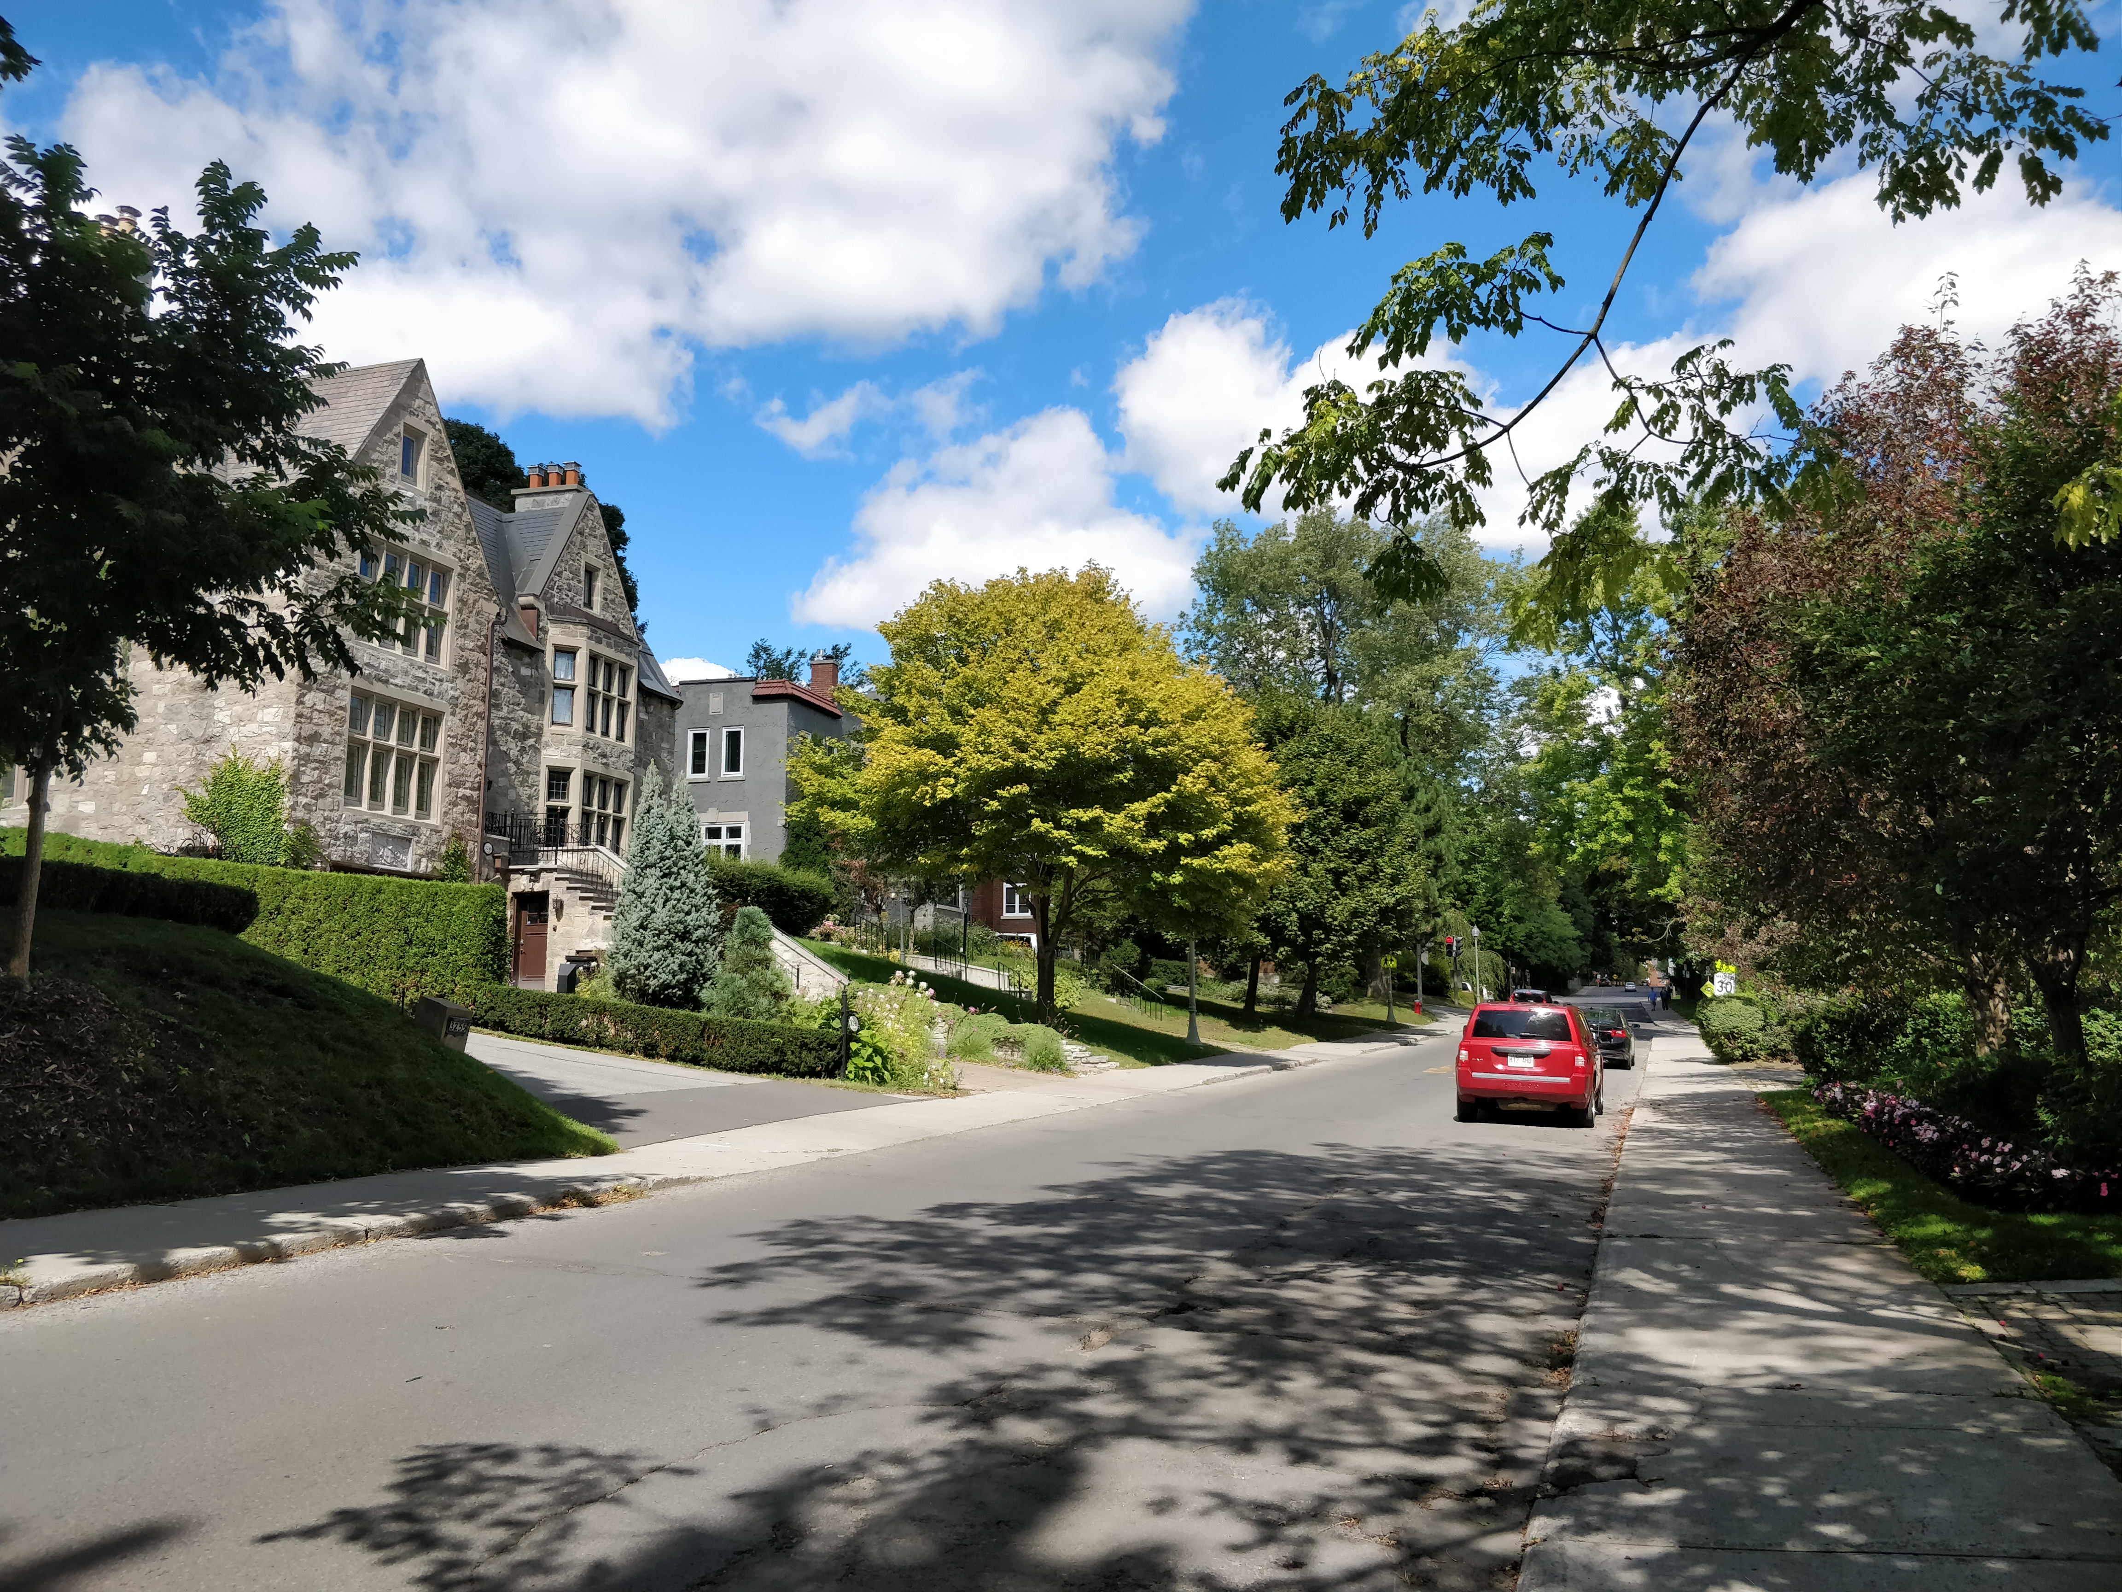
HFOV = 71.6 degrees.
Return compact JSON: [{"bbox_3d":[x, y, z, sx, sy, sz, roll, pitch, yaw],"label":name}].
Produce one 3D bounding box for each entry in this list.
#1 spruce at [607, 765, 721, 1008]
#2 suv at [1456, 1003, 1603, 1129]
[{"bbox_3d":[-7.448,1.739,27.262,2.150,4.680,2.100,-3,-9,22],"label":"spruce"},{"bbox_3d":[6.713,3.730,20.962,1.790,1.650,4.410,-3,-8,22],"label":"suv"}]

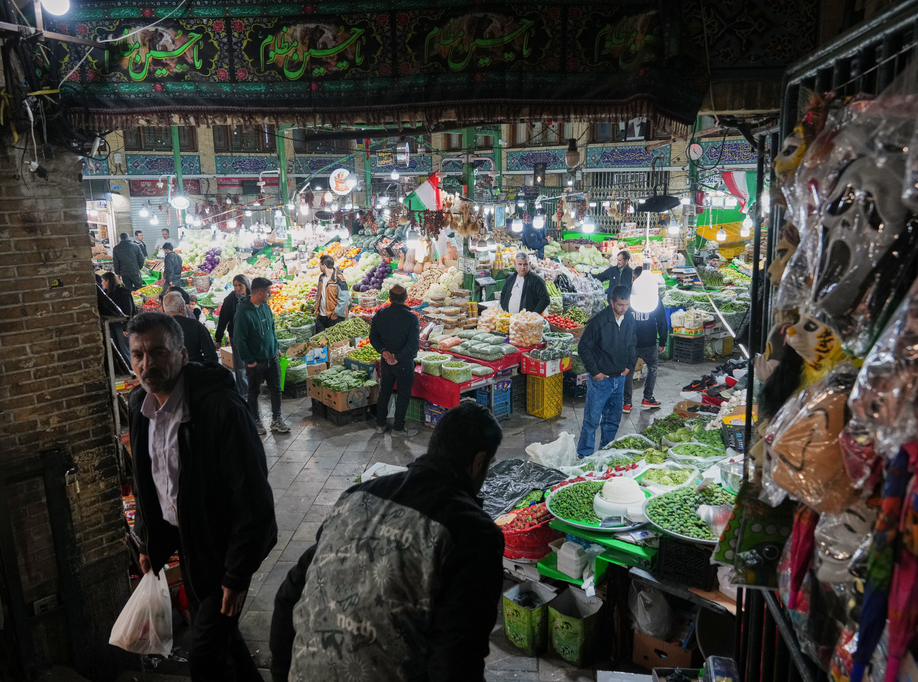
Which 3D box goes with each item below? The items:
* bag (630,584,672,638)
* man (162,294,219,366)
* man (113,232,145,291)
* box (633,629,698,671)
[{"bbox_3d":[1.095,1.532,3.880,0.245,0.270,0.210,8,15,35],"label":"bag"},{"bbox_3d":[-2.599,0.366,6.700,0.540,1.700,0.340,-3,13,-8],"label":"man"},{"bbox_3d":[-6.728,-1.335,14.085,0.580,1.750,0.380,-3,13,-14],"label":"man"},{"bbox_3d":[1.233,1.702,3.908,0.320,0.212,0.400,8,15,35],"label":"box"}]

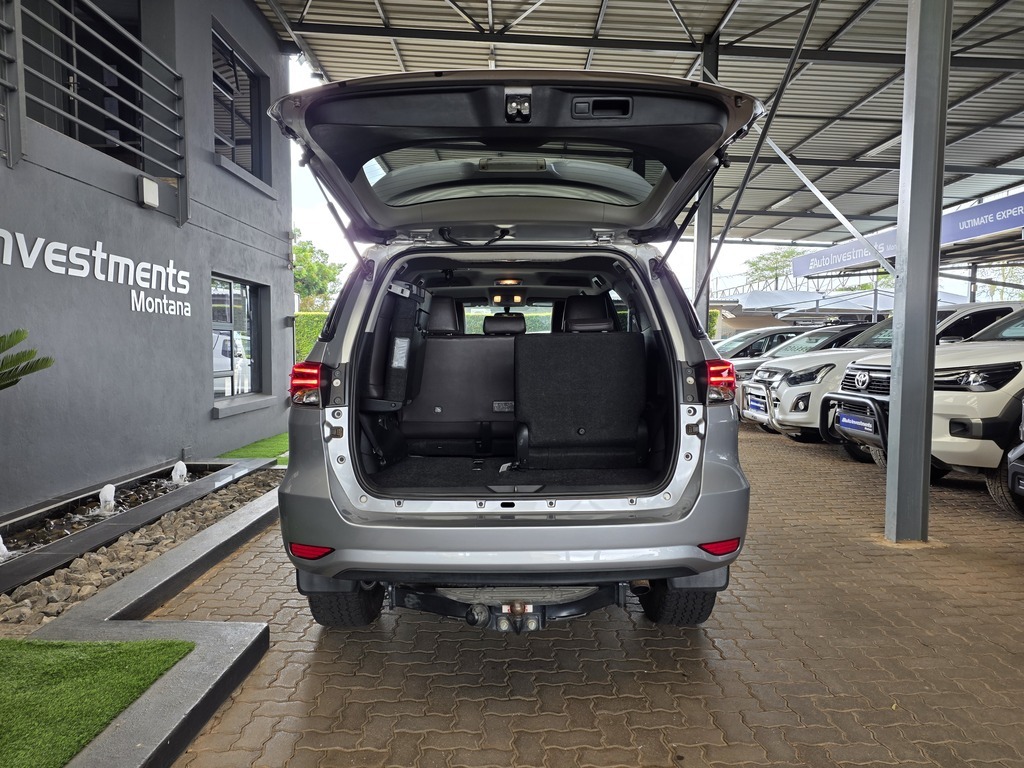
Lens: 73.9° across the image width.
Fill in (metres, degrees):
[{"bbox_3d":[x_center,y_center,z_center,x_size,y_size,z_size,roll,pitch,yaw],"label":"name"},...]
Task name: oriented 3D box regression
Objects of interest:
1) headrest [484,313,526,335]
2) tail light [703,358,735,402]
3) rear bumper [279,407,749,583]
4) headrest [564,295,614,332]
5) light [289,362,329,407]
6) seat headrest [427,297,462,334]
[{"bbox_3d":[-0.040,-0.315,3.630,0.235,0.110,0.120,0,3,-1],"label":"headrest"},{"bbox_3d":[0.780,-0.018,2.610,0.170,0.170,0.250,0,3,-1],"label":"tail light"},{"bbox_3d":[0.006,0.372,2.560,1.840,0.570,0.540,0,3,-1],"label":"rear bumper"},{"bbox_3d":[0.407,-0.373,3.600,0.260,0.205,0.130,0,3,-1],"label":"headrest"},{"bbox_3d":[-0.768,-0.004,2.610,0.170,0.170,0.250,0,3,-1],"label":"light"},{"bbox_3d":[-0.400,-0.370,3.630,0.260,0.205,0.130,0,3,-1],"label":"seat headrest"}]

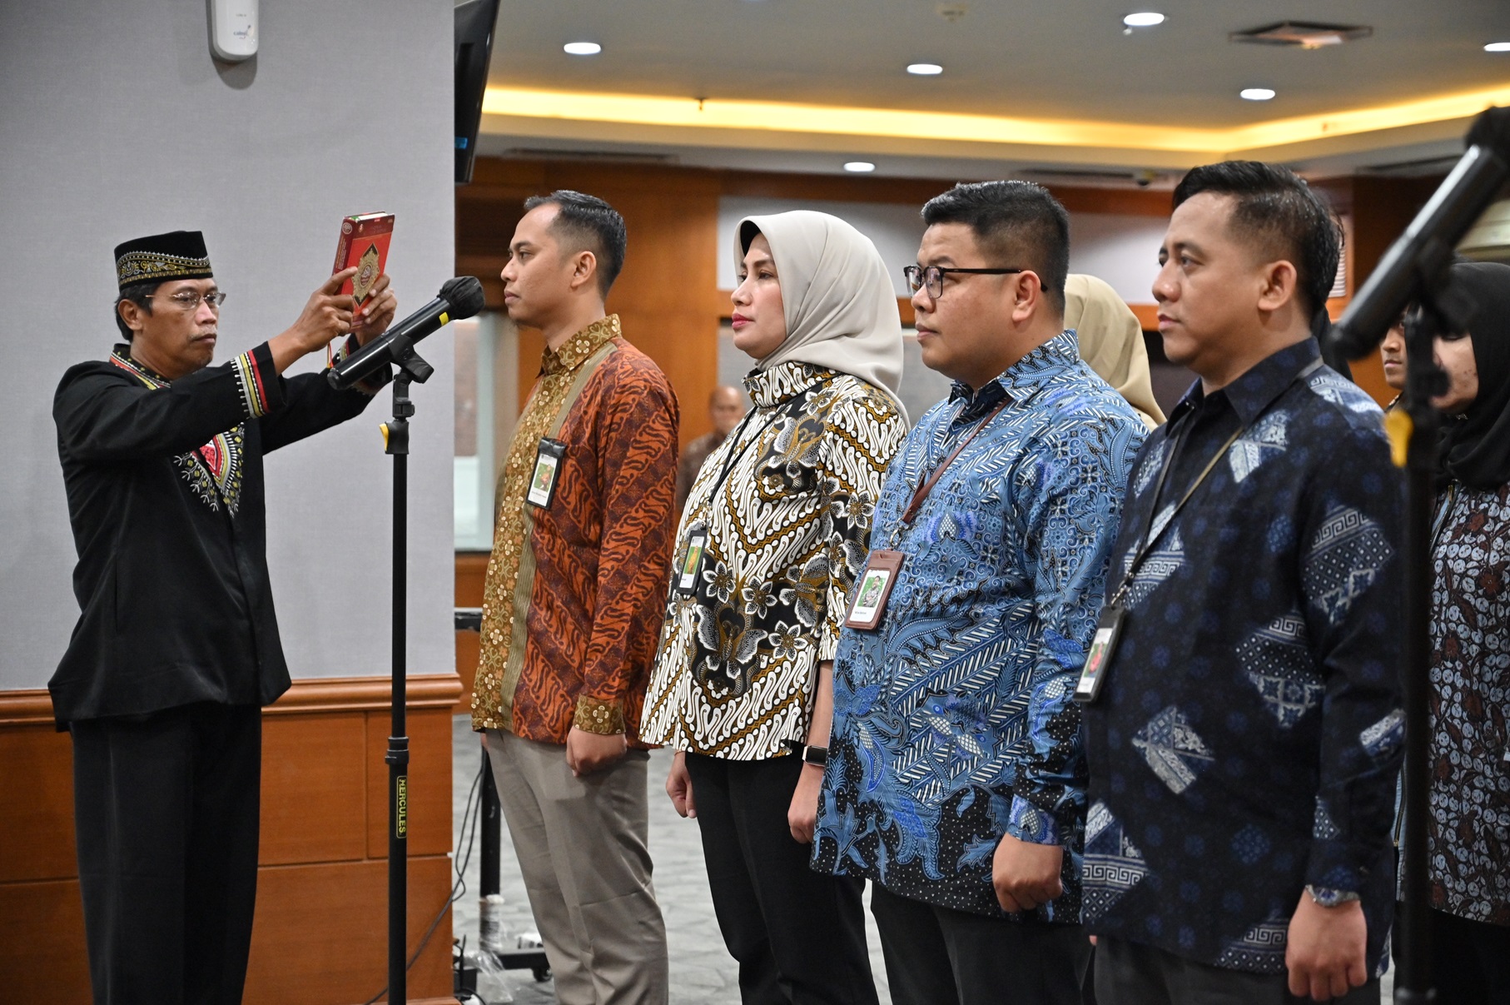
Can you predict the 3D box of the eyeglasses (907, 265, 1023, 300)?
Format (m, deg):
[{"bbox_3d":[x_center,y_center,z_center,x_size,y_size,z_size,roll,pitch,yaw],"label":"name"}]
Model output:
[{"bbox_3d":[0.279,-0.274,3.680,0.142,0.043,0.142,0,1,-18],"label":"eyeglasses"}]

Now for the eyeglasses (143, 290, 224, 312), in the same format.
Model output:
[{"bbox_3d":[-1.012,-0.348,5.090,0.140,0.038,0.137,1,2,35],"label":"eyeglasses"}]

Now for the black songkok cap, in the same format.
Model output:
[{"bbox_3d":[-1.030,-0.417,5.100,0.190,0.082,0.165,-11,-5,34],"label":"black songkok cap"}]

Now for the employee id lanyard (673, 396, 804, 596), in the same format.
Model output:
[{"bbox_3d":[0.009,-0.017,4.120,0.220,0.310,0.170,0,1,-23],"label":"employee id lanyard"}]

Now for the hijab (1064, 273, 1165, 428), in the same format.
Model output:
[{"bbox_3d":[0.567,-0.232,5.030,0.260,0.320,0.225,0,1,-25],"label":"hijab"}]

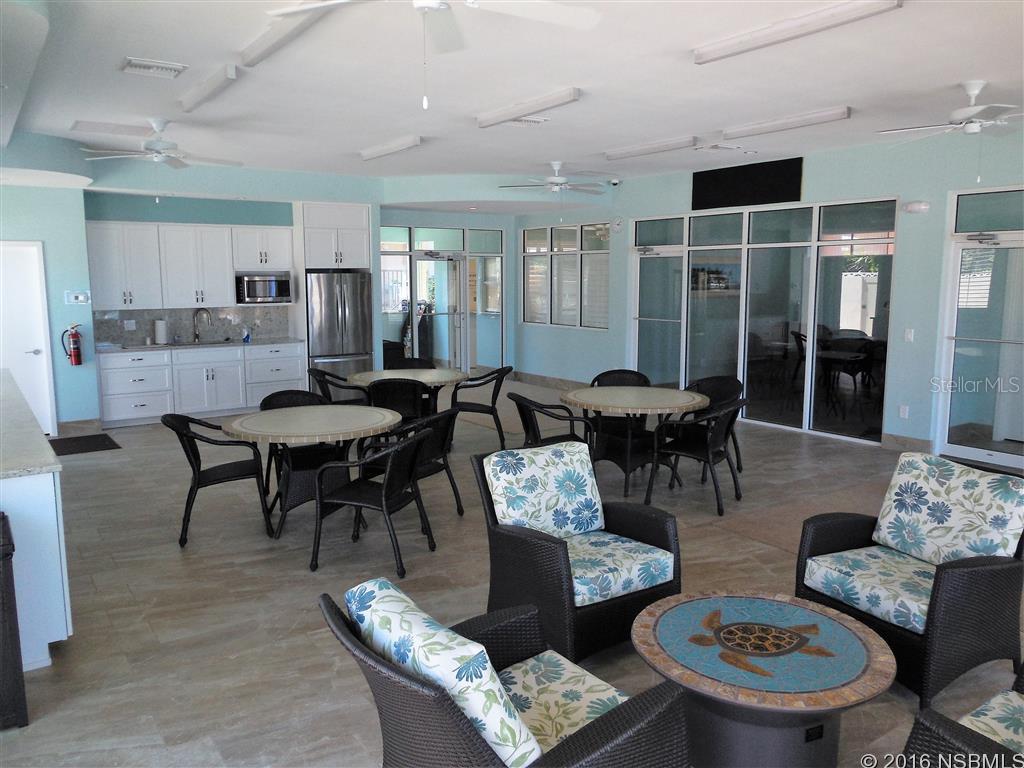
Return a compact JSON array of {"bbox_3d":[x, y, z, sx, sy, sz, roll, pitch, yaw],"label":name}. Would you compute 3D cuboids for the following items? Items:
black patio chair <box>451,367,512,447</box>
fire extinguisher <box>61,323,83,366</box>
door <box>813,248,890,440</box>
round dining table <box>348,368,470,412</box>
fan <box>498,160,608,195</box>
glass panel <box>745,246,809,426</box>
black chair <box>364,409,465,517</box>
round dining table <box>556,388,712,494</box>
[{"bbox_3d":[-0.315,0.230,7.634,0.620,0.830,0.570,0,8,0],"label":"black patio chair"},{"bbox_3d":[-4.857,-0.436,8.163,0.230,0.490,0.160,-5,9,-30],"label":"fire extinguisher"},{"bbox_3d":[3.639,-0.444,7.981,0.060,2.070,0.820,-6,10,-37],"label":"door"},{"bbox_3d":[-1.023,0.301,7.479,1.220,0.744,1.220,0,8,0],"label":"round dining table"},{"bbox_3d":[0.505,-2.403,8.604,1.290,0.360,1.290,0,8,0],"label":"fan"},{"bbox_3d":[3.084,-0.542,8.658,0.050,2.060,0.835,-6,10,-36],"label":"glass panel"},{"bbox_3d":[-0.696,0.561,5.298,0.660,0.840,0.600,4,9,28],"label":"black chair"},{"bbox_3d":[1.017,0.480,6.175,1.220,0.744,1.220,0,8,0],"label":"round dining table"}]

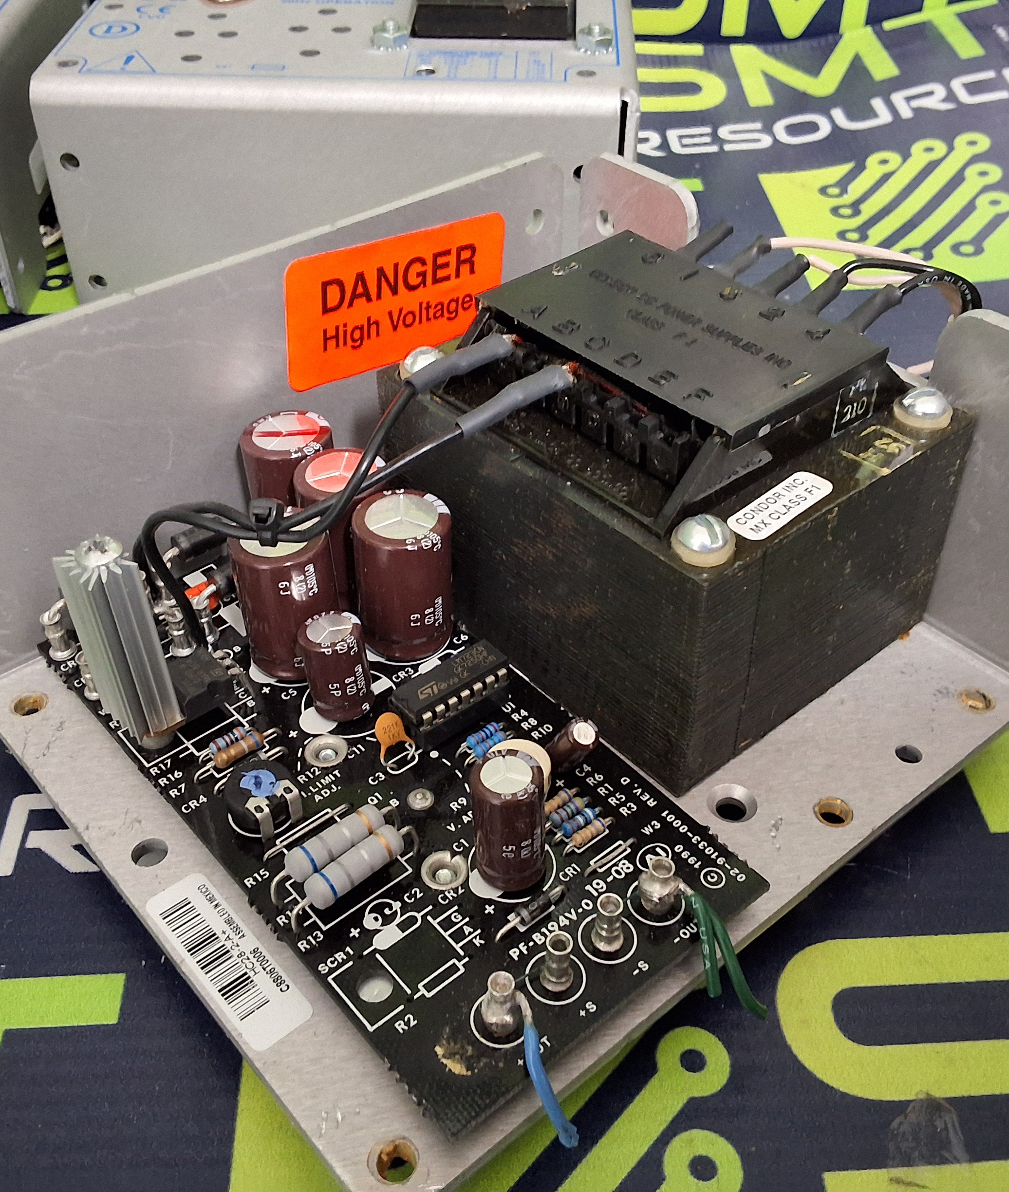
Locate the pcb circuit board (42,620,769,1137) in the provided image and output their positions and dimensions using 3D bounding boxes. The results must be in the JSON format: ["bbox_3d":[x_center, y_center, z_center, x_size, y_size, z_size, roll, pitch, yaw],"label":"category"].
[{"bbox_3d":[-0.021,0.026,0.207,0.059,0.002,0.117,-29,48,-30],"label":"pcb circuit board"}]

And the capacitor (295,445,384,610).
[{"bbox_3d":[-0.028,-0.012,0.231,0.016,0.025,0.016,0,40,0],"label":"capacitor"}]

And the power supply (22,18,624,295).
[{"bbox_3d":[-0.038,-0.137,0.364,0.143,0.065,0.124,1,43,1],"label":"power supply"}]

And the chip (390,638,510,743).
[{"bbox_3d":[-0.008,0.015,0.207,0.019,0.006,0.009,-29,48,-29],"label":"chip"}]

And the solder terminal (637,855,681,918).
[{"bbox_3d":[0.022,0.041,0.182,0.006,0.008,0.005,-29,48,-30],"label":"solder terminal"}]

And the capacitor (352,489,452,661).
[{"bbox_3d":[-0.017,-0.004,0.215,0.016,0.025,0.016,1,41,-1],"label":"capacitor"}]

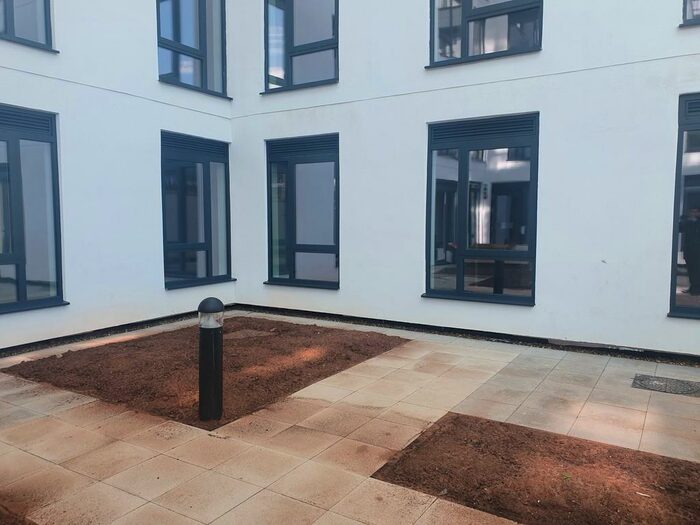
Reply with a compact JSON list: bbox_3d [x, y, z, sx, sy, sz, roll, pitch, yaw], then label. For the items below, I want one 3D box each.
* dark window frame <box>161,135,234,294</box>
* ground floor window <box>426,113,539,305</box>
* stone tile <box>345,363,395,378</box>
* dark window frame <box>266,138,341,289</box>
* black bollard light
[{"bbox_3d":[-2.476,-0.832,8.712,0.120,2.430,1.460,3,6,32],"label":"dark window frame"},{"bbox_3d":[1.697,-0.676,6.949,1.490,2.420,0.120,3,6,32],"label":"ground floor window"},{"bbox_3d":[0.212,1.166,5.552,0.450,0.040,0.450,3,6,32],"label":"stone tile"},{"bbox_3d":[-0.791,-0.803,8.529,1.480,2.420,0.120,3,6,32],"label":"dark window frame"},{"bbox_3d":[-1.145,0.775,4.295,0.205,0.985,0.205,0,5,0],"label":"black bollard light"}]

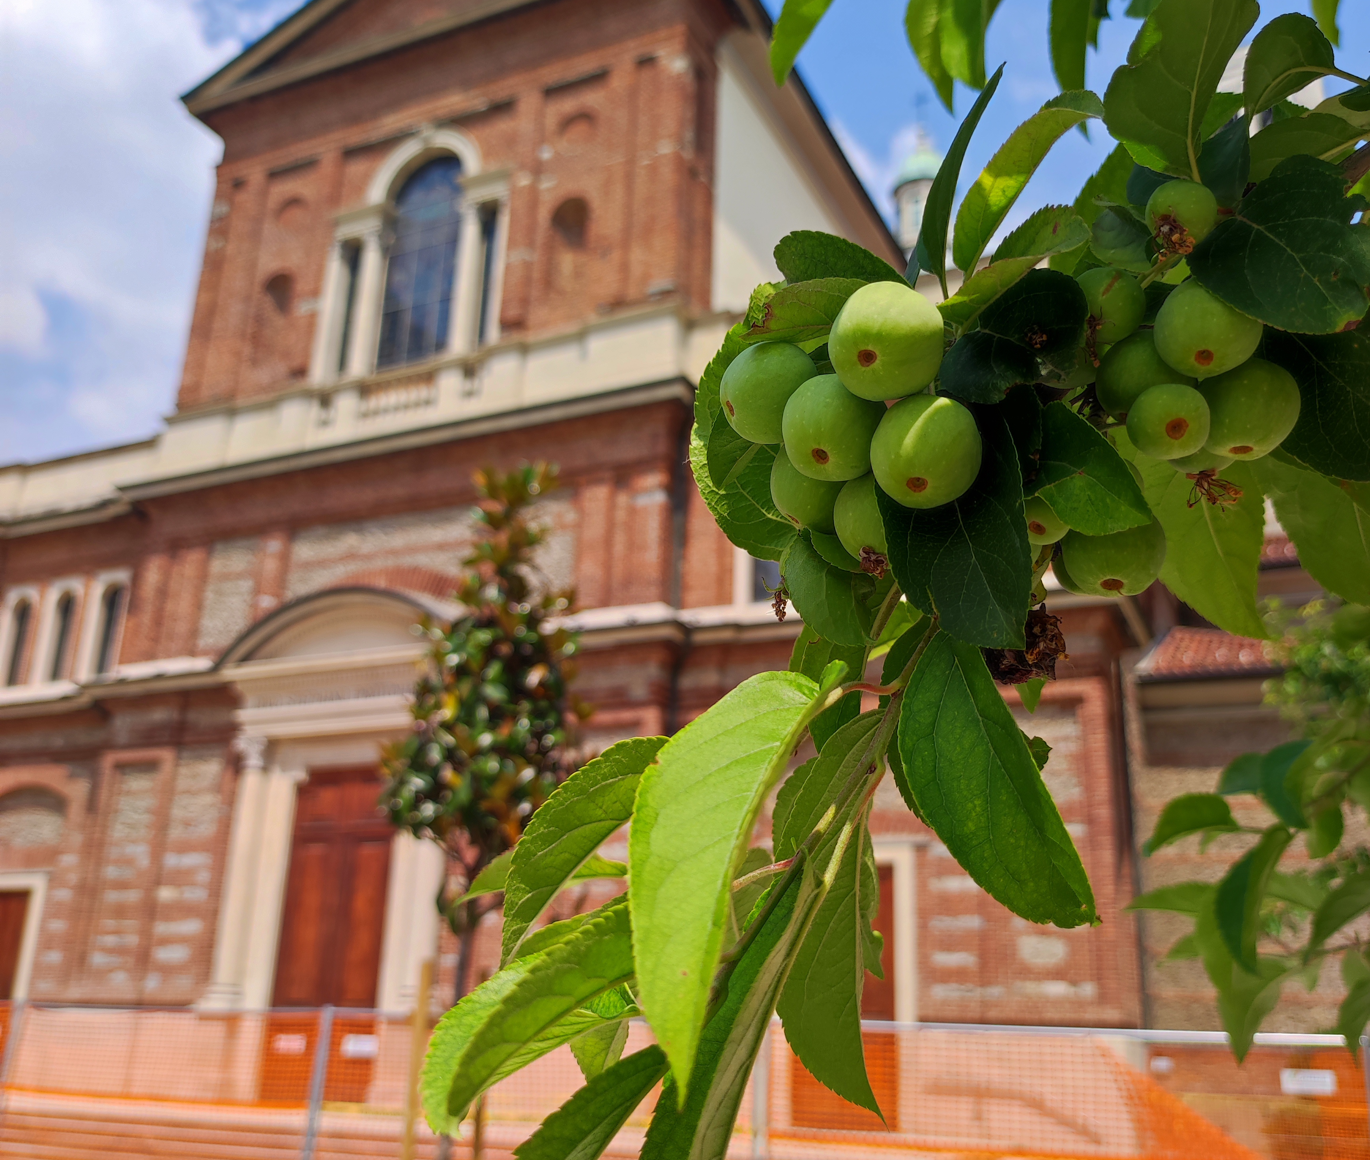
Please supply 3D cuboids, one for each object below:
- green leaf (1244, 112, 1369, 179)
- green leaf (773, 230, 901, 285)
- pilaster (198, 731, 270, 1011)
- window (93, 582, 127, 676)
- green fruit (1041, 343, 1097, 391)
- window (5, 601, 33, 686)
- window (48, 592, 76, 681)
[{"bbox_3d":[0.169,-0.117,0.360,0.037,0.019,0.020,-9,-21,27],"label":"green leaf"},{"bbox_3d":[0.041,-0.083,0.345,0.037,0.016,0.020,-1,-18,7],"label":"green leaf"},{"bbox_3d":[-7.623,4.958,22.708,0.750,4.750,0.400,-7,-20,24],"label":"pilaster"},{"bbox_3d":[-11.592,0.981,26.641,0.600,1.919,0.200,-7,-20,24],"label":"window"},{"bbox_3d":[0.104,-0.064,0.360,0.025,0.025,0.025,2,-20,0],"label":"green fruit"},{"bbox_3d":[-13.995,1.325,27.701,0.550,1.904,0.200,-7,-20,24],"label":"window"},{"bbox_3d":[-12.801,1.150,27.176,0.550,1.900,0.200,-7,-20,24],"label":"window"}]

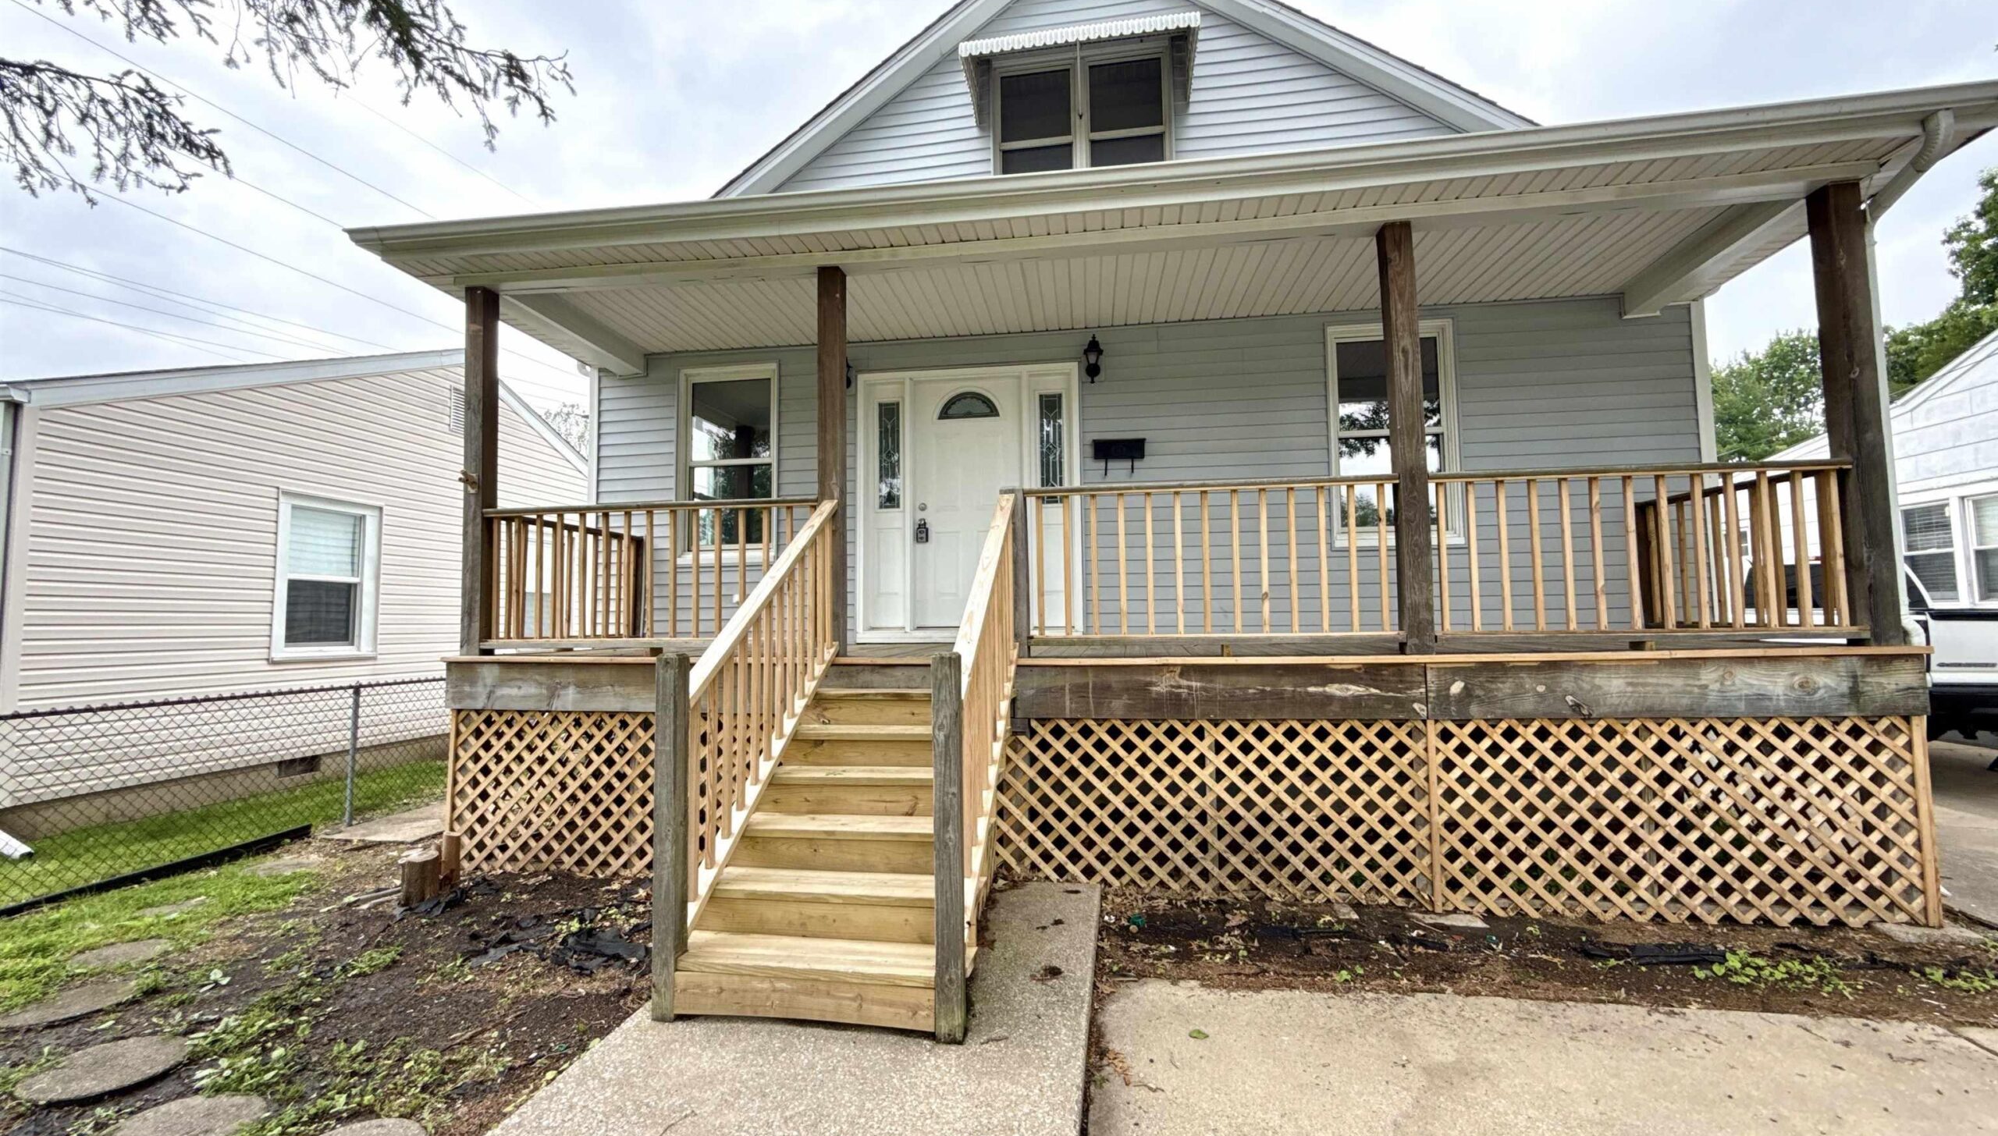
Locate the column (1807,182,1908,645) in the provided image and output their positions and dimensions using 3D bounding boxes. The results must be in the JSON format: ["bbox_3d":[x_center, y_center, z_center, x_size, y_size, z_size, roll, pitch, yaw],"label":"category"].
[{"bbox_3d":[4.498,-0.822,4.254,0.140,2.419,0.140,-1,-4,8],"label":"column"}]

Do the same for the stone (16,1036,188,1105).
[{"bbox_3d":[-2.969,1.692,2.704,0.410,0.050,0.410,-1,-4,8],"label":"stone"}]

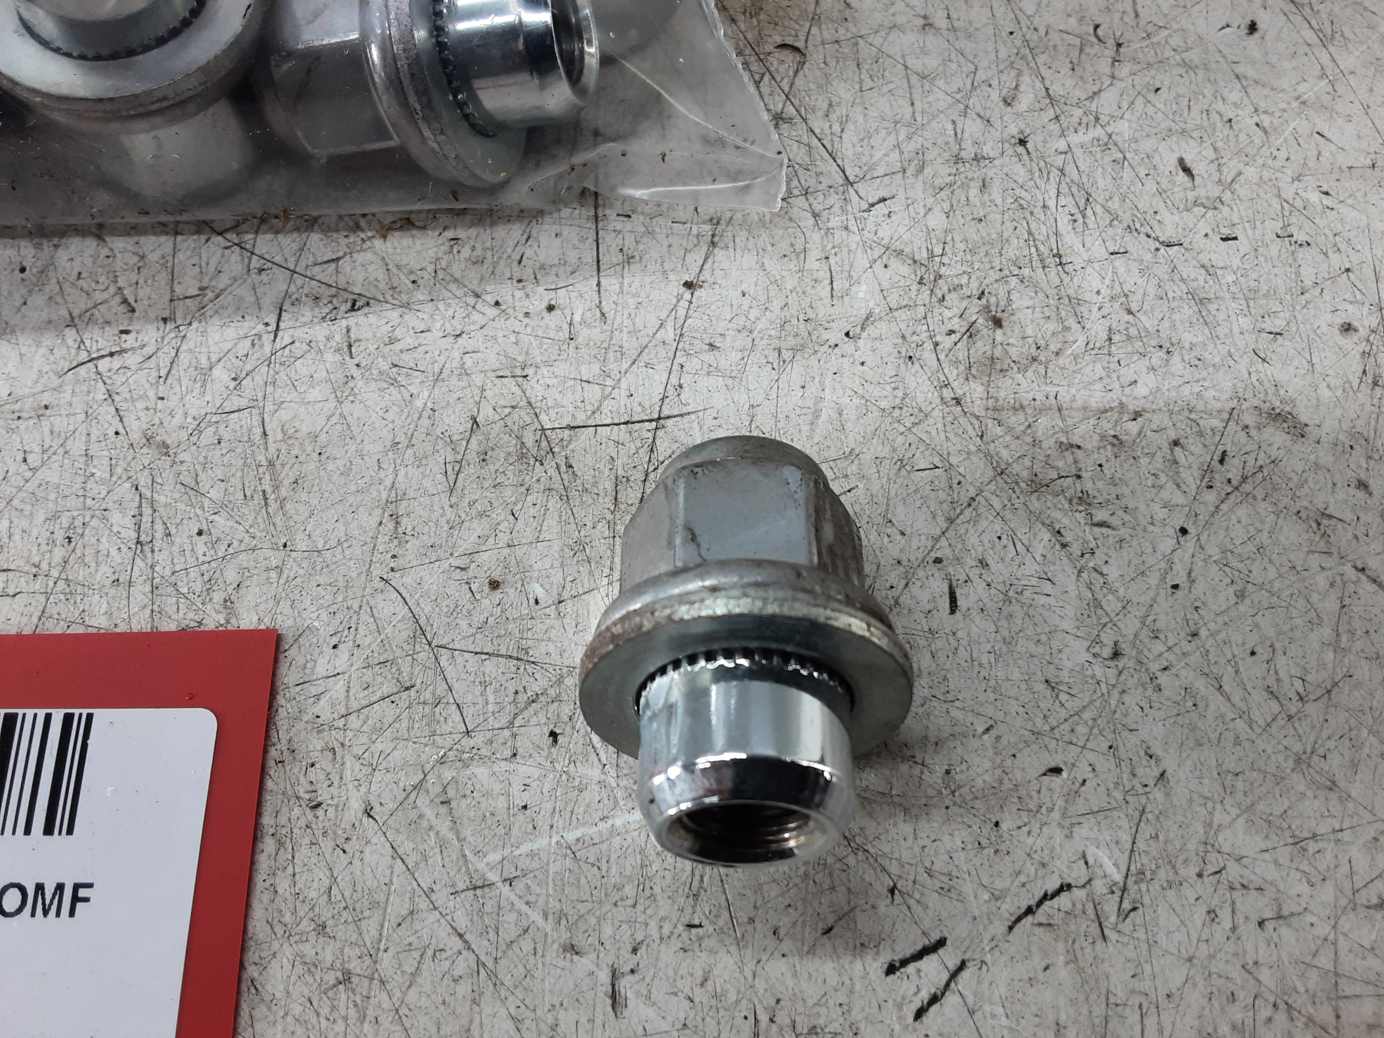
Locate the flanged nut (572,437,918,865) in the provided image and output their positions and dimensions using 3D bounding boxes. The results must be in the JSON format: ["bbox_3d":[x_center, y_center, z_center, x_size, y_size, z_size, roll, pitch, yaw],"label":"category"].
[{"bbox_3d":[0.005,0.011,0.103,0.030,0.030,0.039,1,52,0],"label":"flanged nut"}]

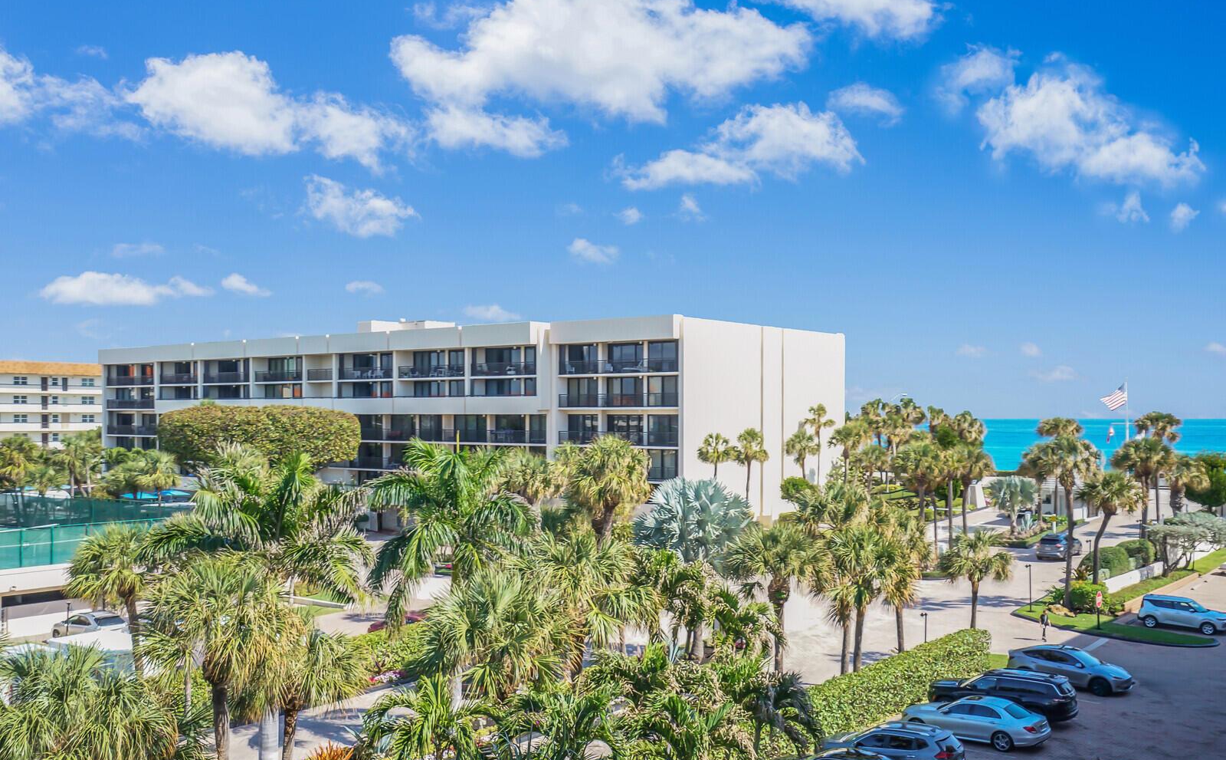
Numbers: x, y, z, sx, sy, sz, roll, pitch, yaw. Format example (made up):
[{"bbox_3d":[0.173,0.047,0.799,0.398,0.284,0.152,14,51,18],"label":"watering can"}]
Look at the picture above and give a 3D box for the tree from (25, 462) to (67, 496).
[{"bbox_3d":[-52.251,10.395,109.731,3.512,5.714,3.512,1,-2,-25],"label":"tree"}]

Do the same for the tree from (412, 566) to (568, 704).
[{"bbox_3d":[-3.948,9.085,38.736,4.860,6.040,4.860,0,-2,0],"label":"tree"}]

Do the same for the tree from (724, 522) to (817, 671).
[{"bbox_3d":[6.441,8.996,47.744,3.860,6.580,3.860,0,-2,0],"label":"tree"}]

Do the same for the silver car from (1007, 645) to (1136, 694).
[{"bbox_3d":[18.300,11.425,47.870,4.750,1.620,1.920,-1,-2,38],"label":"silver car"}]

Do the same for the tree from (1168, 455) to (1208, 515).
[{"bbox_3d":[50.033,9.836,103.745,3.590,6.580,3.590,0,-2,0],"label":"tree"}]

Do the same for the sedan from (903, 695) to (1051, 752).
[{"bbox_3d":[12.350,11.429,40.414,4.900,1.470,1.860,-1,-2,38],"label":"sedan"}]

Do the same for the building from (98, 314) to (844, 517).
[{"bbox_3d":[-19.113,5.387,126.335,80.500,18.900,28.300,-1,-2,37],"label":"building"}]

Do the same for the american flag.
[{"bbox_3d":[49.598,1.753,118.002,3.000,2.500,0.450,1,-2,-18],"label":"american flag"}]

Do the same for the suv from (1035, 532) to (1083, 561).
[{"bbox_3d":[32.262,11.985,85.934,1.900,1.680,4.700,-1,-2,39],"label":"suv"}]

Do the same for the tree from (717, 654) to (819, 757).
[{"bbox_3d":[4.556,9.921,35.210,3.141,3.674,3.141,0,-2,7],"label":"tree"}]

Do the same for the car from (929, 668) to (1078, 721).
[{"bbox_3d":[14.080,11.350,43.167,5.150,1.800,1.980,-1,-2,38],"label":"car"}]

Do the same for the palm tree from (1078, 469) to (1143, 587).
[{"bbox_3d":[30.085,9.099,71.991,3.696,7.259,3.696,-1,-2,23],"label":"palm tree"}]

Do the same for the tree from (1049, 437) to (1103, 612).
[{"bbox_3d":[26.050,8.084,67.281,3.100,9.830,3.100,0,-2,0],"label":"tree"}]

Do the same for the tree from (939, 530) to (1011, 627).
[{"bbox_3d":[17.300,9.971,56.717,3.500,5.400,3.500,0,-2,0],"label":"tree"}]

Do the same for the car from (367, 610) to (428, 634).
[{"bbox_3d":[-9.650,11.966,57.655,1.840,1.470,4.700,-1,-2,40],"label":"car"}]

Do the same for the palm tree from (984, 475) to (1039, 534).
[{"bbox_3d":[34.229,10.727,102.384,4.304,5.083,4.304,-1,-2,18],"label":"palm tree"}]

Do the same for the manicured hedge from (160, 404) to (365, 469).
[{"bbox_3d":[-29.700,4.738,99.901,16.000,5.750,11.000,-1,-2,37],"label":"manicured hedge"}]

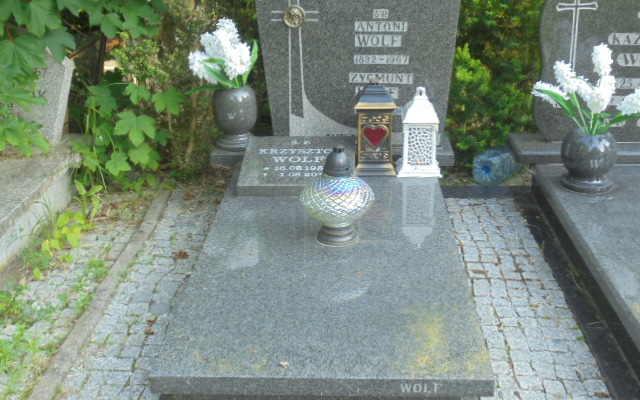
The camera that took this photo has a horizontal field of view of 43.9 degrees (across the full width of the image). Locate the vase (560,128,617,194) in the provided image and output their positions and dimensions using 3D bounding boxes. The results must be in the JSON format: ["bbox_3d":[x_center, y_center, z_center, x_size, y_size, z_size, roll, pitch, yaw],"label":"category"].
[{"bbox_3d":[1.042,-0.167,3.106,0.213,0.230,0.213,0,22,3],"label":"vase"}]

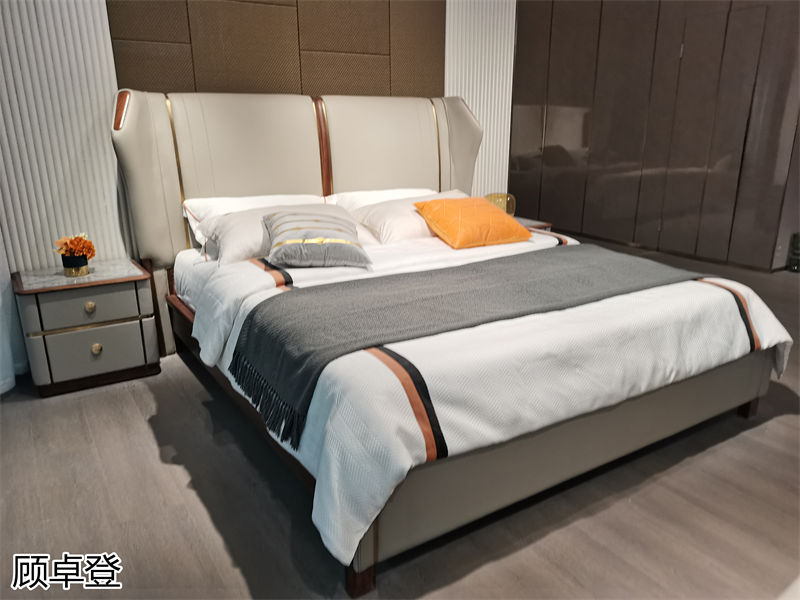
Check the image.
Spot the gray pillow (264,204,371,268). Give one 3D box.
[{"bbox_3d":[-0.391,-0.285,2.754,0.450,0.140,0.450,-4,36,-12],"label":"gray pillow"}]

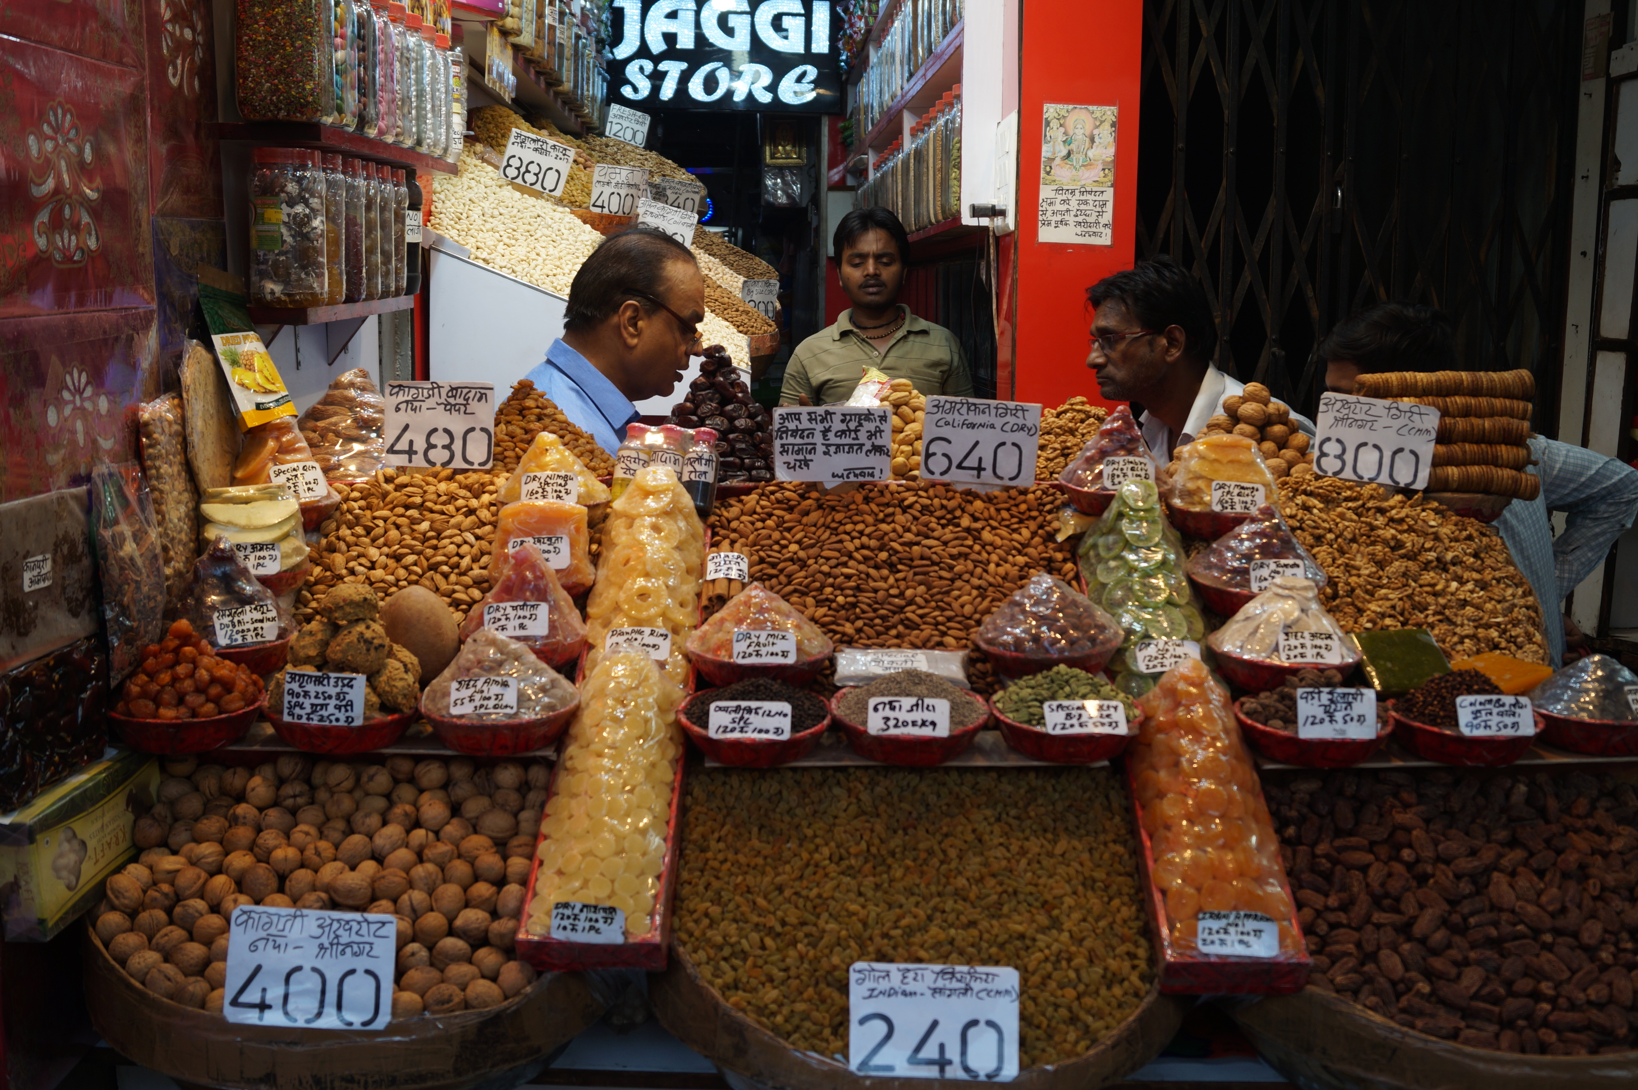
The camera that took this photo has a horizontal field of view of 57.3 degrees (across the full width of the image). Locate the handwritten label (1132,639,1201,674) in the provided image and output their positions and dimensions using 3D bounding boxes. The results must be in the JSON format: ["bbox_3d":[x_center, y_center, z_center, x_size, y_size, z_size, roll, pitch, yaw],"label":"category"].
[{"bbox_3d":[0.391,0.126,1.690,0.074,0.043,0.006,-3,-22,2],"label":"handwritten label"}]

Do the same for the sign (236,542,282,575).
[{"bbox_3d":[-0.688,0.016,1.830,0.066,0.043,0.006,2,-15,-2],"label":"sign"}]

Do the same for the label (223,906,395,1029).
[{"bbox_3d":[-0.465,0.386,1.370,0.147,0.105,0.006,3,-13,-3],"label":"label"}]

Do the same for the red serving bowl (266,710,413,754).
[{"bbox_3d":[-0.532,0.205,1.674,0.168,0.050,0.168,1,9,0],"label":"red serving bowl"}]

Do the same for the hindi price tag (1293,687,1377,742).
[{"bbox_3d":[0.577,0.189,1.670,0.088,0.058,0.006,1,-7,0],"label":"hindi price tag"}]

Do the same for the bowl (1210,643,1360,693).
[{"bbox_3d":[0.557,0.148,1.794,0.177,0.046,0.177,0,9,0],"label":"bowl"}]

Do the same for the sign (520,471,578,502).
[{"bbox_3d":[-0.358,-0.075,1.990,0.075,0.045,0.006,2,-18,1],"label":"sign"}]

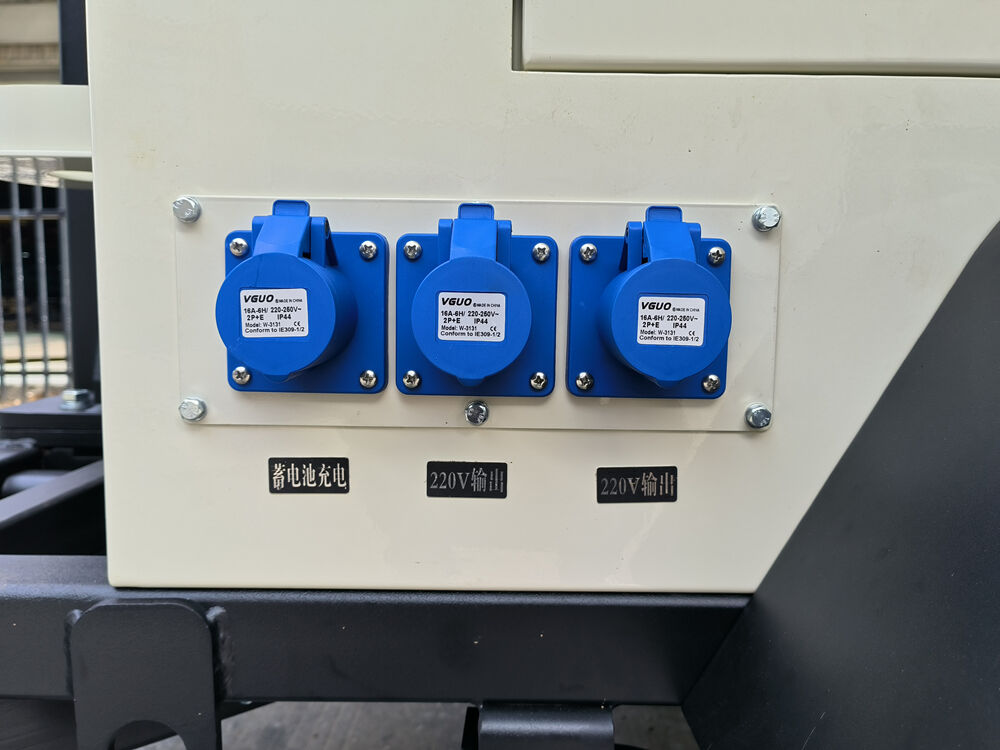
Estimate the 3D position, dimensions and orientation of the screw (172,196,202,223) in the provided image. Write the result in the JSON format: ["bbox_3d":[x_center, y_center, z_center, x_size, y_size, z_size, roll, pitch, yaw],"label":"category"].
[{"bbox_3d":[-0.149,-0.079,0.371,0.012,0.012,0.007,1,5,0],"label":"screw"}]

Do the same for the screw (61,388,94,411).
[{"bbox_3d":[-0.368,0.022,0.680,0.030,0.016,0.030,1,5,0],"label":"screw"}]

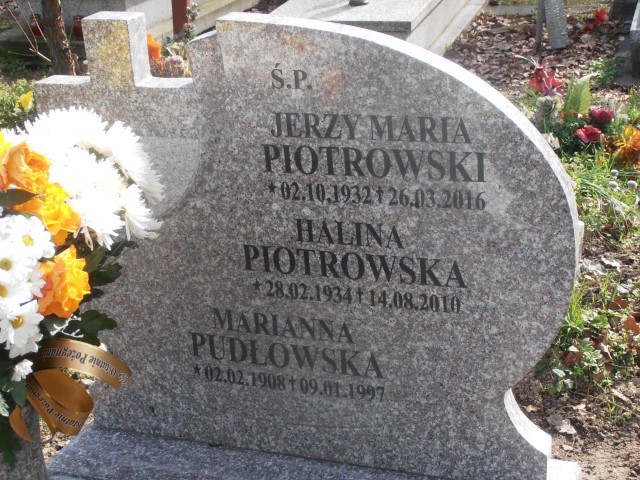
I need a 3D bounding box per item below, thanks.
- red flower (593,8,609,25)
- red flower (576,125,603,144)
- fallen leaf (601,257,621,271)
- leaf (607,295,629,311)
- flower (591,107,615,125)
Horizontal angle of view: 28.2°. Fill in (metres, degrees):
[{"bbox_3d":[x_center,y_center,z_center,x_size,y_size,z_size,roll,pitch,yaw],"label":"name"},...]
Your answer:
[{"bbox_3d":[1.385,-1.104,6.300,0.080,0.070,0.075,0,22,12],"label":"red flower"},{"bbox_3d":[0.951,-0.372,4.500,0.090,0.060,0.085,-1,22,12],"label":"red flower"},{"bbox_3d":[0.831,0.067,3.650,0.057,0.025,0.060,0,22,13],"label":"fallen leaf"},{"bbox_3d":[0.793,0.167,3.400,0.060,0.030,0.060,0,22,13],"label":"leaf"},{"bbox_3d":[1.014,-0.447,4.580,0.085,0.055,0.080,0,22,13],"label":"flower"}]

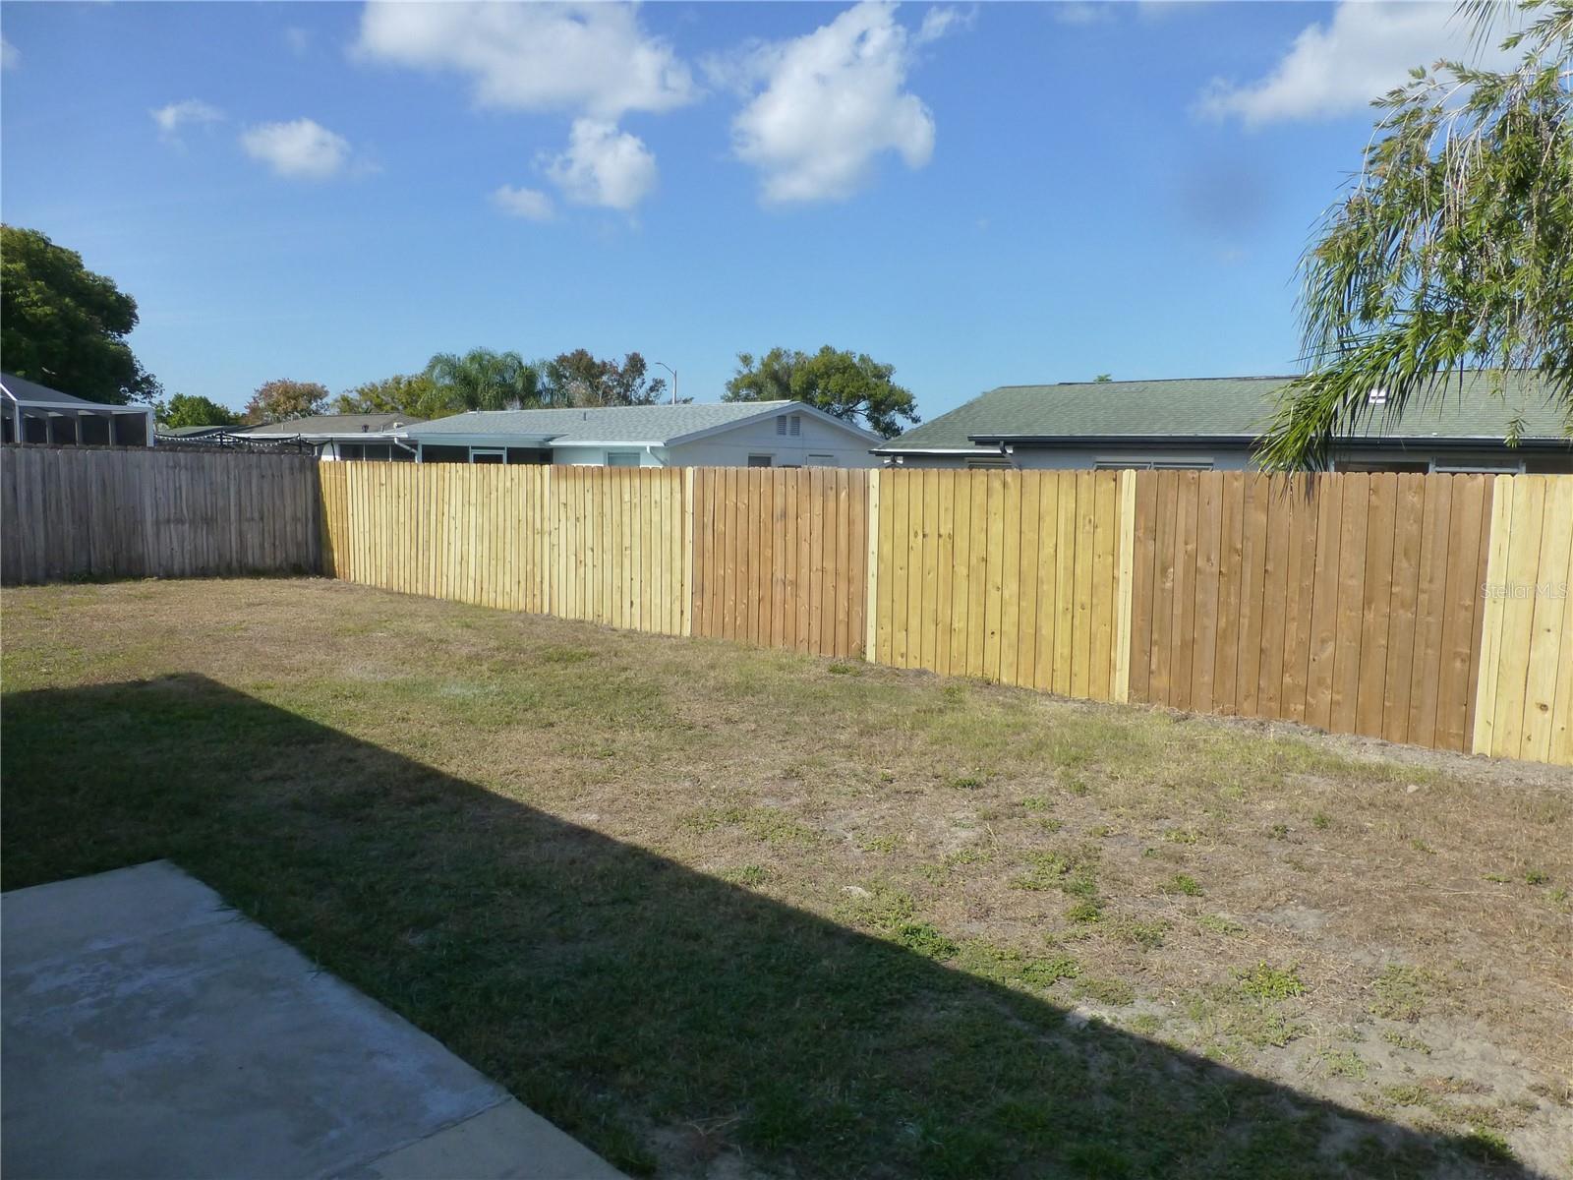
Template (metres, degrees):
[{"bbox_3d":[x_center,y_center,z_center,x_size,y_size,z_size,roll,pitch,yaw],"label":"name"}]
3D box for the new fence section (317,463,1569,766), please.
[{"bbox_3d":[-1.050,-0.416,11.791,16.300,1.840,0.150,6,9,40],"label":"new fence section"}]

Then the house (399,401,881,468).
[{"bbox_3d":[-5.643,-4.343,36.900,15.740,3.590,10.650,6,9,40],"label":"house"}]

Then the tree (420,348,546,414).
[{"bbox_3d":[-15.584,-8.705,56.443,6.060,7.440,6.060,-1,7,-15],"label":"tree"}]

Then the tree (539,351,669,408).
[{"bbox_3d":[-9.670,-8.990,58.454,6.530,7.630,6.530,-1,7,-9],"label":"tree"}]

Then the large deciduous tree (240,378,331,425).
[{"bbox_3d":[-30.293,-9.534,66.386,5.170,6.490,5.170,-3,7,-24],"label":"large deciduous tree"}]

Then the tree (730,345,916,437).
[{"bbox_3d":[1.702,-8.182,53.440,9.310,7.400,8.840,1,7,2],"label":"tree"}]

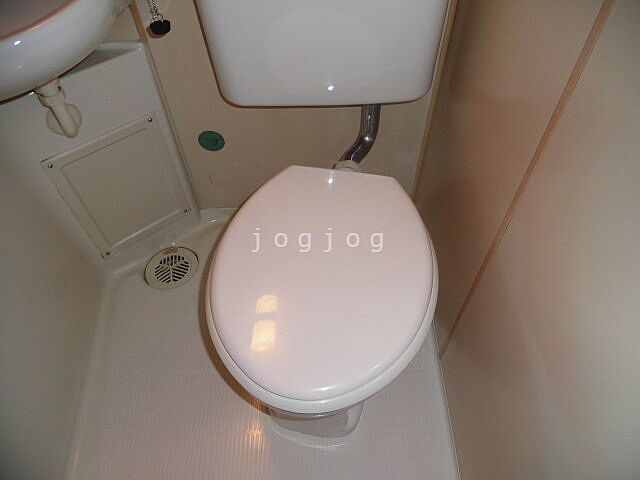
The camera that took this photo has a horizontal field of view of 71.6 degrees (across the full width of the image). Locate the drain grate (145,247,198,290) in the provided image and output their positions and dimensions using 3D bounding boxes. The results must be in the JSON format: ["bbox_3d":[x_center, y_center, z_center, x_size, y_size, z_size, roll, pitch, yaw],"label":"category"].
[{"bbox_3d":[-0.388,0.075,1.169,0.139,0.012,0.139,-1,51,0],"label":"drain grate"}]

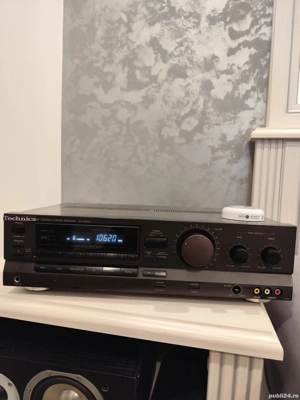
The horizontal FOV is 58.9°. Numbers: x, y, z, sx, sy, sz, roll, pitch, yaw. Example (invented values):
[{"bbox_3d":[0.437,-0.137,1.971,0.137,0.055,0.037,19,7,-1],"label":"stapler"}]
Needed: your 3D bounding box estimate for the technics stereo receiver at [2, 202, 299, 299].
[{"bbox_3d":[-0.001,0.085,0.540,0.430,0.124,0.314,2,3,2],"label":"technics stereo receiver"}]

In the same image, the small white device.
[{"bbox_3d":[0.159,0.022,0.459,0.075,0.022,0.075,2,3,2],"label":"small white device"}]

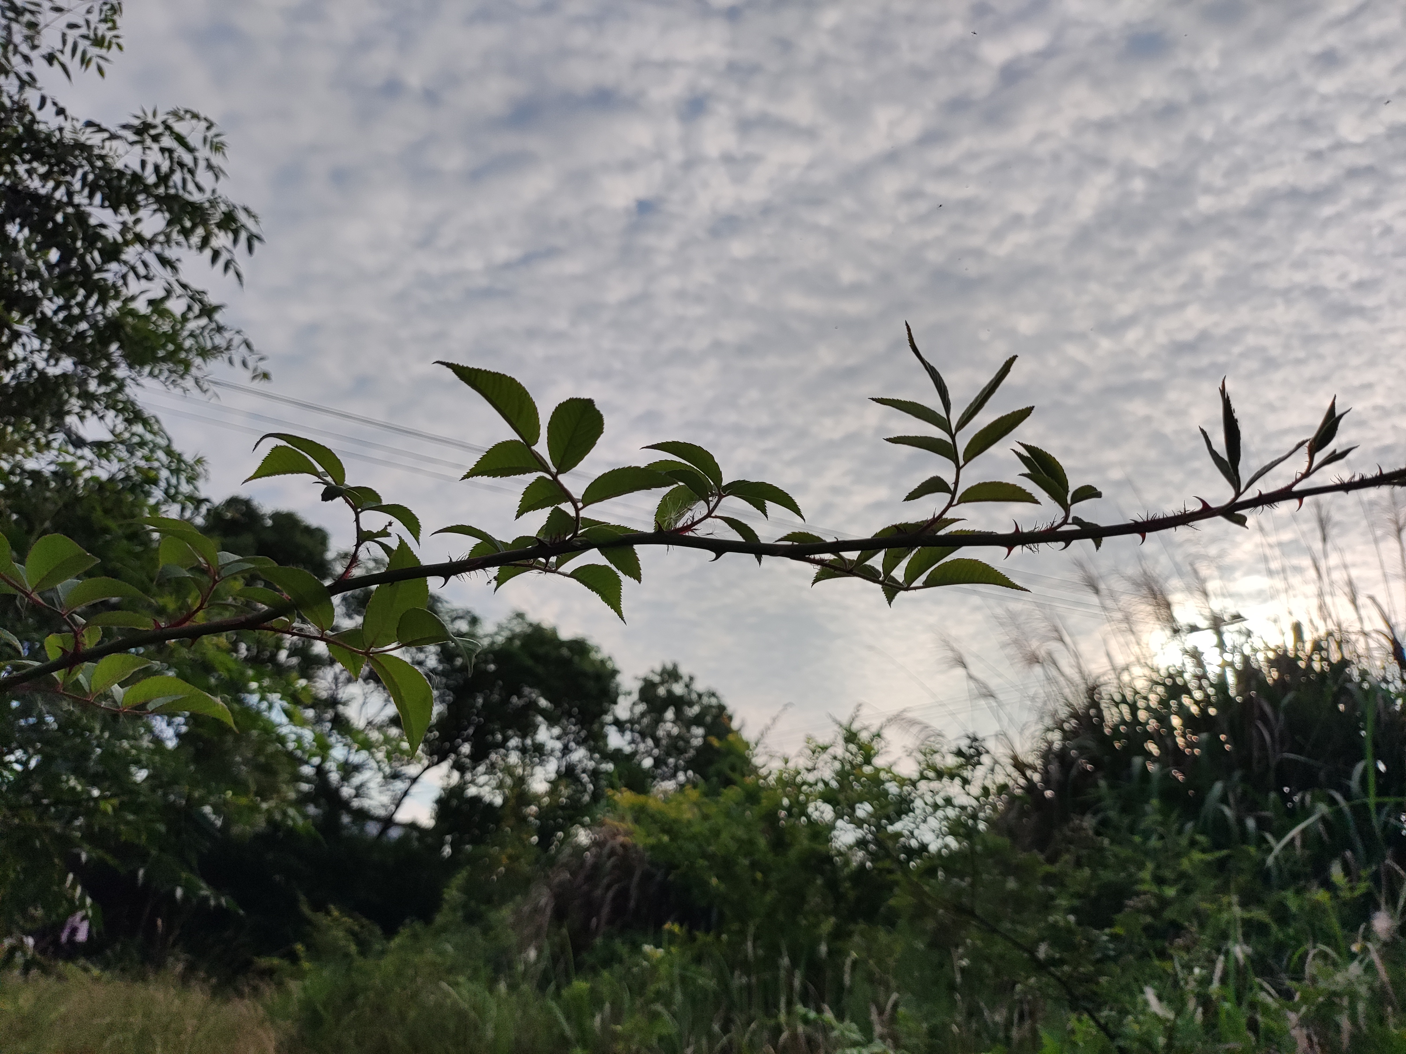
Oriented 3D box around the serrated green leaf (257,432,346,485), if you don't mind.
[{"bbox_3d":[-0.173,-0.028,0.440,0.043,0.010,0.019,23,-43,4],"label":"serrated green leaf"}]

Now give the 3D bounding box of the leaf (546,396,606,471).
[{"bbox_3d":[-0.057,-0.042,0.460,0.023,0.038,0.006,33,-18,-33],"label":"leaf"}]

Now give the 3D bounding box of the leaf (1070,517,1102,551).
[{"bbox_3d":[0.170,0.003,0.450,0.005,0.018,0.009,-41,0,-4],"label":"leaf"}]

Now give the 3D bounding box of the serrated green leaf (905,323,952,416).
[{"bbox_3d":[0.094,-0.065,0.420,0.006,0.046,0.012,-23,-8,0],"label":"serrated green leaf"}]

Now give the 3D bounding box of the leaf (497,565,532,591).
[{"bbox_3d":[-0.073,0.019,0.392,0.020,0.005,0.014,-36,-38,17],"label":"leaf"}]

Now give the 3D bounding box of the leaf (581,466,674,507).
[{"bbox_3d":[-0.029,-0.015,0.385,0.038,0.006,0.018,-15,-34,-6],"label":"leaf"}]

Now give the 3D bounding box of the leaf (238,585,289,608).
[{"bbox_3d":[-0.165,0.029,0.382,0.023,0.006,0.015,29,-49,6],"label":"leaf"}]

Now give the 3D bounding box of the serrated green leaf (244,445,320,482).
[{"bbox_3d":[-0.168,-0.024,0.405,0.034,0.008,0.016,-2,-36,10],"label":"serrated green leaf"}]

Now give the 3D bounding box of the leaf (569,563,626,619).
[{"bbox_3d":[-0.041,0.025,0.412,0.031,0.006,0.015,44,-52,-15],"label":"leaf"}]

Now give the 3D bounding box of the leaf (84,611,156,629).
[{"bbox_3d":[-0.264,0.042,0.460,0.035,0.007,0.017,3,-18,13],"label":"leaf"}]

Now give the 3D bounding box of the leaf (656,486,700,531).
[{"bbox_3d":[-0.010,-0.008,0.393,0.025,0.006,0.017,-41,-45,17],"label":"leaf"}]

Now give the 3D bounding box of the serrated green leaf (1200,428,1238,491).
[{"bbox_3d":[0.223,-0.029,0.440,0.006,0.031,0.008,-19,-10,-45],"label":"serrated green leaf"}]

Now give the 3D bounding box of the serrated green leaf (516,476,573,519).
[{"bbox_3d":[-0.064,-0.012,0.408,0.026,0.005,0.016,-17,-48,18],"label":"serrated green leaf"}]

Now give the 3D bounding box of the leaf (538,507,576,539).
[{"bbox_3d":[-0.056,-0.002,0.392,0.015,0.017,0.005,3,28,39],"label":"leaf"}]

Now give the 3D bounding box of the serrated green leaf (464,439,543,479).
[{"bbox_3d":[-0.076,-0.026,0.387,0.032,0.006,0.019,-5,-38,6],"label":"serrated green leaf"}]

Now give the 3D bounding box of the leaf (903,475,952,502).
[{"bbox_3d":[0.102,-0.017,0.460,0.023,0.005,0.012,-11,-30,0],"label":"leaf"}]

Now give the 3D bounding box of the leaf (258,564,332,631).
[{"bbox_3d":[-0.156,0.027,0.390,0.018,0.006,0.037,-30,-60,13],"label":"leaf"}]

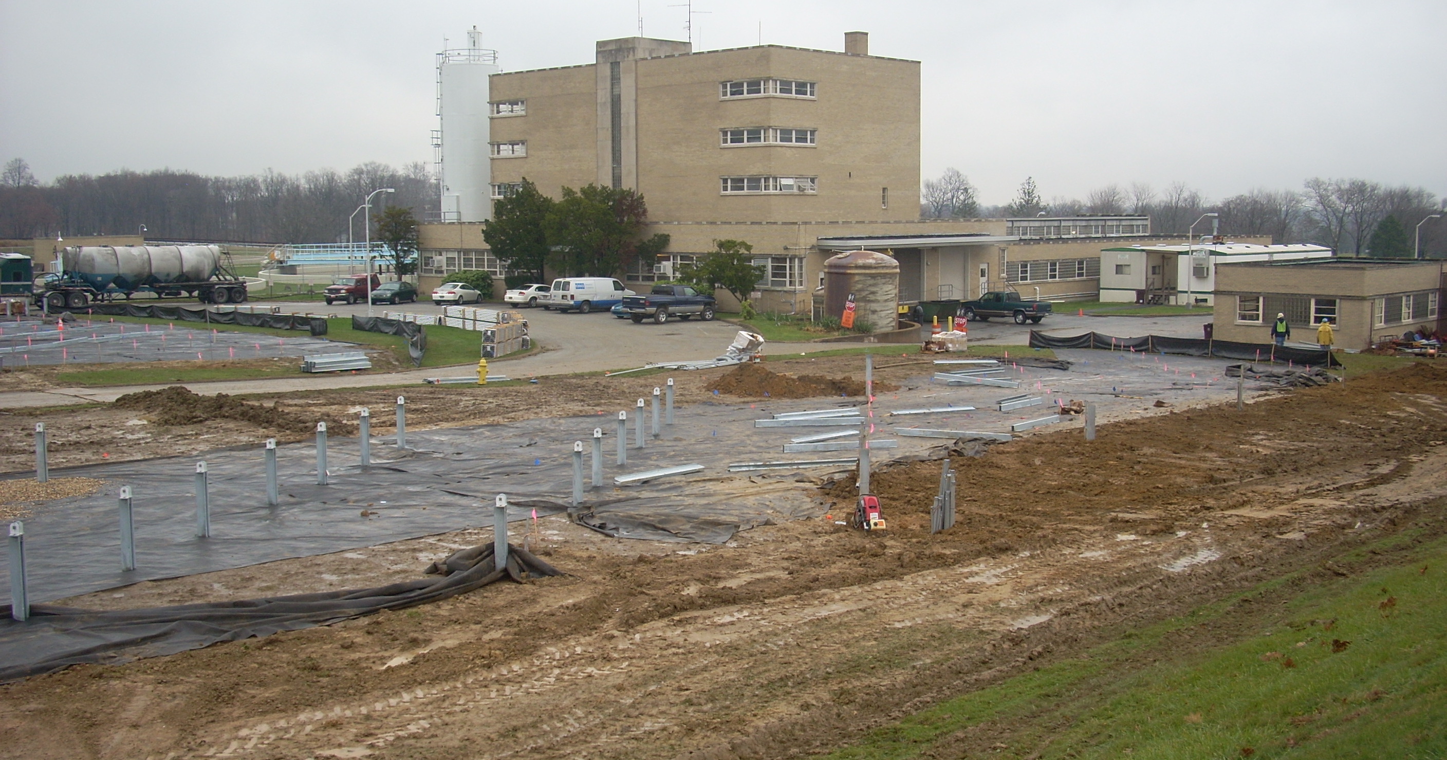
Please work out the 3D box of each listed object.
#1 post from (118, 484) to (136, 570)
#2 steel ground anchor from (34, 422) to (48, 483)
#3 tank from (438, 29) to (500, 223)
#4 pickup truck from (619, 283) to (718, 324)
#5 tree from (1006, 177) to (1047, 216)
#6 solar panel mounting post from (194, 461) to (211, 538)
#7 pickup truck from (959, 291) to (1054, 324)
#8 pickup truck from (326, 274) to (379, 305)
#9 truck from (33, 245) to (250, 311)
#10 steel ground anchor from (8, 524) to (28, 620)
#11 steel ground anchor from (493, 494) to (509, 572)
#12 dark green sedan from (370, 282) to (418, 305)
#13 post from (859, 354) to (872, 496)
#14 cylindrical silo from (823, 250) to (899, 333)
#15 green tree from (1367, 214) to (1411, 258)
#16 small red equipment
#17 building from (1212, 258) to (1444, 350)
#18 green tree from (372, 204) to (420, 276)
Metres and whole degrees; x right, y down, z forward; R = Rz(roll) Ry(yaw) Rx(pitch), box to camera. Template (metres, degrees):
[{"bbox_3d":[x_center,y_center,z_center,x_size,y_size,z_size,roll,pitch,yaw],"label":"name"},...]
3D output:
[{"bbox_3d":[-9.456,2.351,24.561,0.180,1.374,0.140,0,6,7],"label":"post"},{"bbox_3d":[-14.322,1.528,32.493,0.180,1.270,0.140,0,6,7],"label":"steel ground anchor"},{"bbox_3d":[-18.939,-18.726,114.689,4.350,15.000,4.350,0,6,0],"label":"tank"},{"bbox_3d":[-2.710,-3.947,80.398,2.000,1.880,5.700,6,9,44],"label":"pickup truck"},{"bbox_3d":[37.266,-19.760,189.459,5.100,10.000,5.100,0,6,0],"label":"tree"},{"bbox_3d":[-9.199,2.115,27.354,0.180,1.376,0.140,0,6,7],"label":"solar panel mounting post"},{"bbox_3d":[17.050,-4.400,93.800,5.540,1.860,1.950,4,7,39],"label":"pickup truck"},{"bbox_3d":[-24.217,-5.932,100.898,1.780,1.880,4.950,1,6,14],"label":"pickup truck"},{"bbox_3d":[-39.788,-7.072,105.974,13.500,3.980,2.500,-4,7,-33],"label":"truck"},{"bbox_3d":[-9.838,2.665,21.528,0.150,1.340,0.130,1,6,8],"label":"steel ground anchor"},{"bbox_3d":[-3.711,2.553,25.875,0.180,1.333,0.140,0,6,7],"label":"steel ground anchor"},{"bbox_3d":[-21.872,-5.845,102.923,1.800,1.430,4.750,1,6,12],"label":"dark green sedan"},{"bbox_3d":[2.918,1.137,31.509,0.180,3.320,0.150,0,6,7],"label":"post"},{"bbox_3d":[6.662,-4.109,74.281,3.600,4.050,3.600,0,6,0],"label":"cylindrical silo"},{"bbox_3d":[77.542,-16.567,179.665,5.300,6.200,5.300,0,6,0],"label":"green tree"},{"bbox_3d":[2.881,2.565,30.431,0.550,0.640,0.550,-2,6,-17],"label":"small red equipment"},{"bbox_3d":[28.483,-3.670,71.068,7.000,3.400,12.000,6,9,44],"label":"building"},{"bbox_3d":[-23.595,-9.412,112.333,3.000,6.590,3.000,0,6,0],"label":"green tree"}]

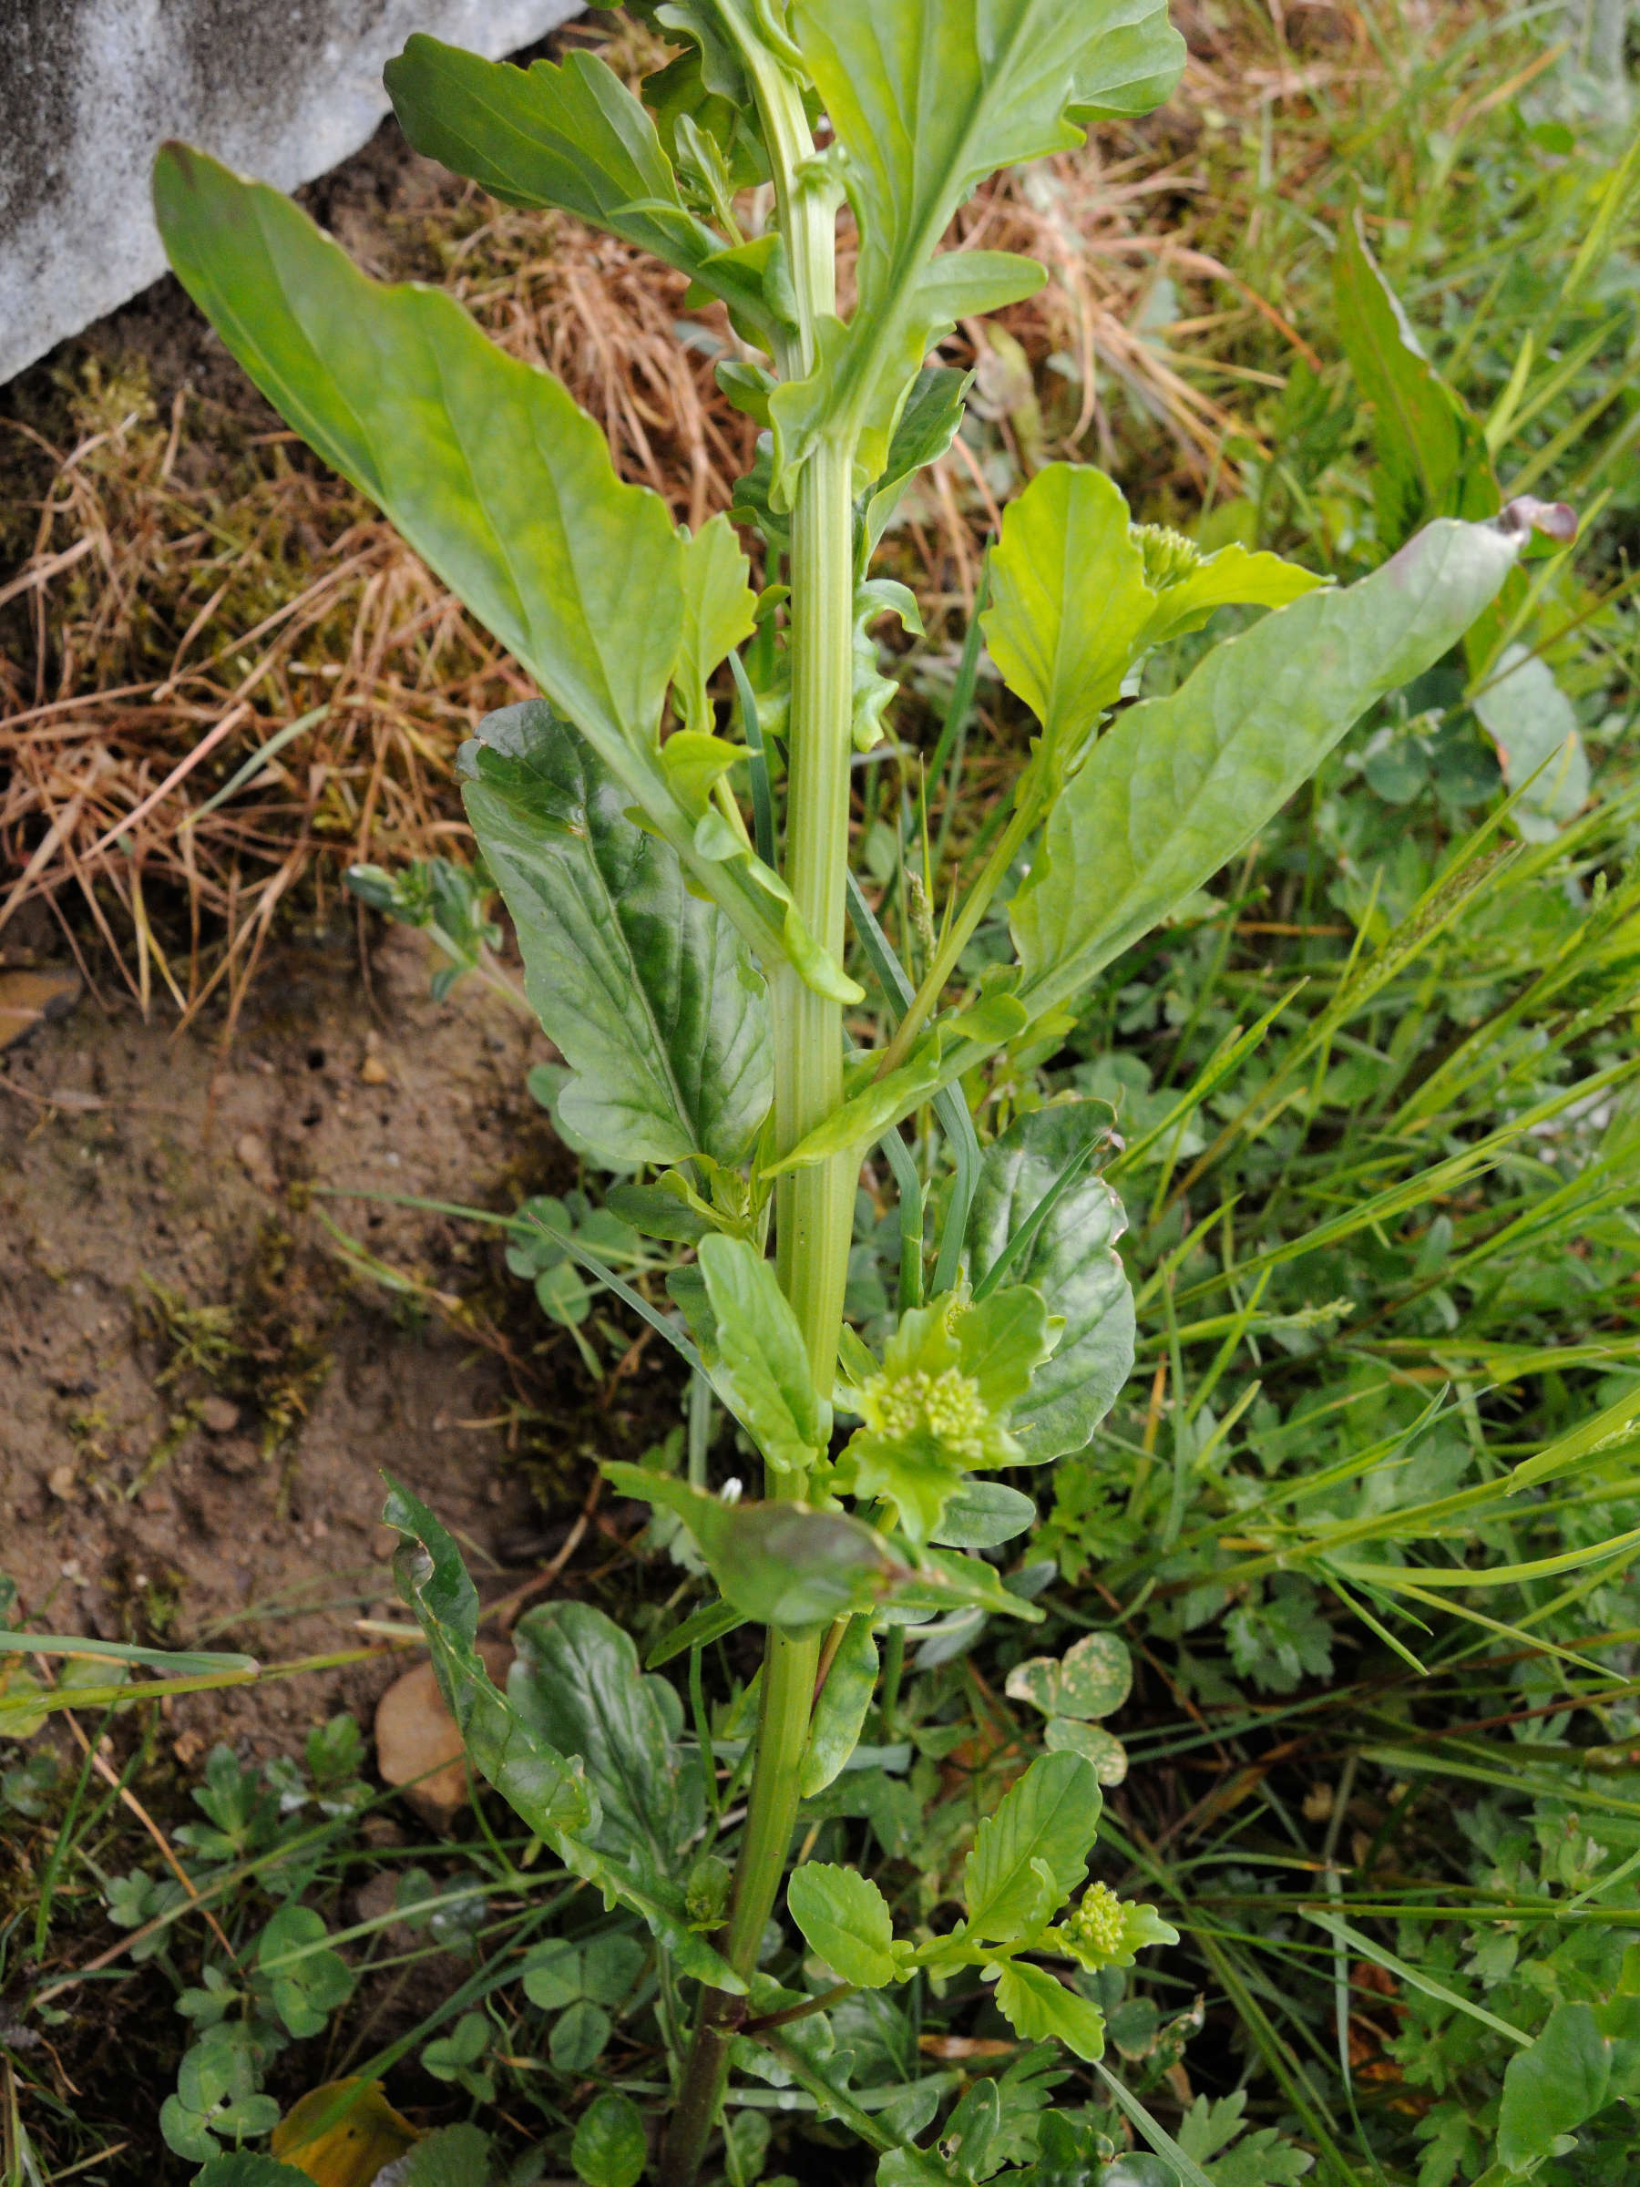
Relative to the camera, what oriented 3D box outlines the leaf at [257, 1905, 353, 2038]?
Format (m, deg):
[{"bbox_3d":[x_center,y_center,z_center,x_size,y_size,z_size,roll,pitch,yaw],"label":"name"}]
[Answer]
[{"bbox_3d":[-0.127,0.216,0.437,0.023,0.006,0.026,1,67,0],"label":"leaf"}]

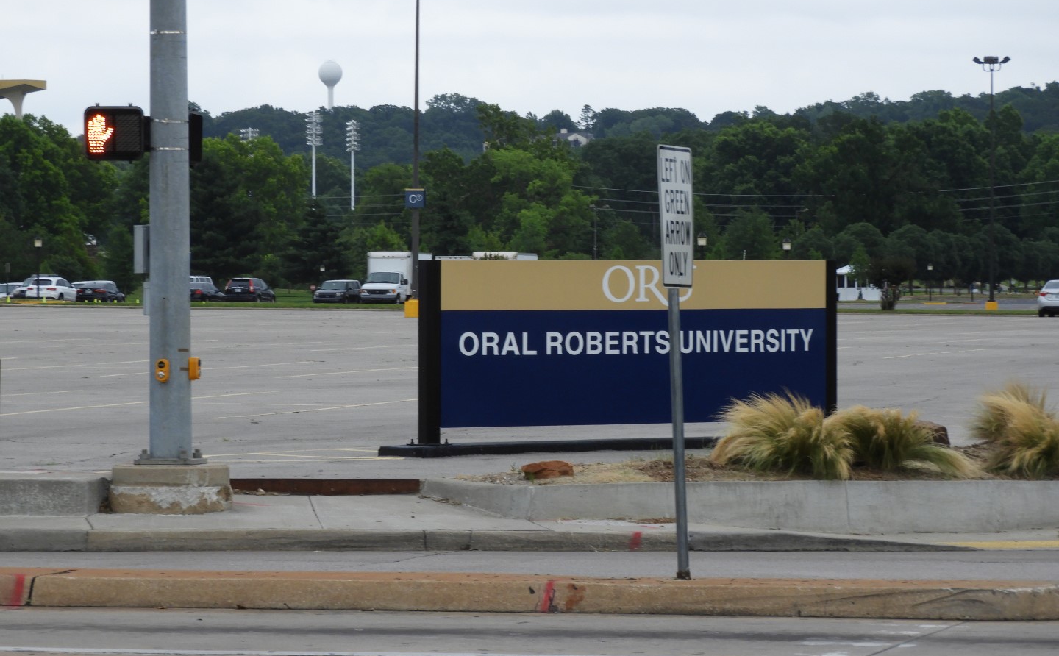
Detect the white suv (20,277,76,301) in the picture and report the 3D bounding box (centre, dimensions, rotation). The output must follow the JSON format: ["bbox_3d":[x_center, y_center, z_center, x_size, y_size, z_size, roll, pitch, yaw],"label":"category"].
[{"bbox_3d":[-25.726,-2.052,281.000,1.820,1.500,4.500,0,1,15],"label":"white suv"}]

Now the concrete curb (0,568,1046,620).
[{"bbox_3d":[0.039,1.442,28.274,5.970,0.160,0.920,0,0,13],"label":"concrete curb"}]

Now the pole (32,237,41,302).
[{"bbox_3d":[-27.994,-3.347,295.988,0.420,3.680,0.420,0,0,13],"label":"pole"}]

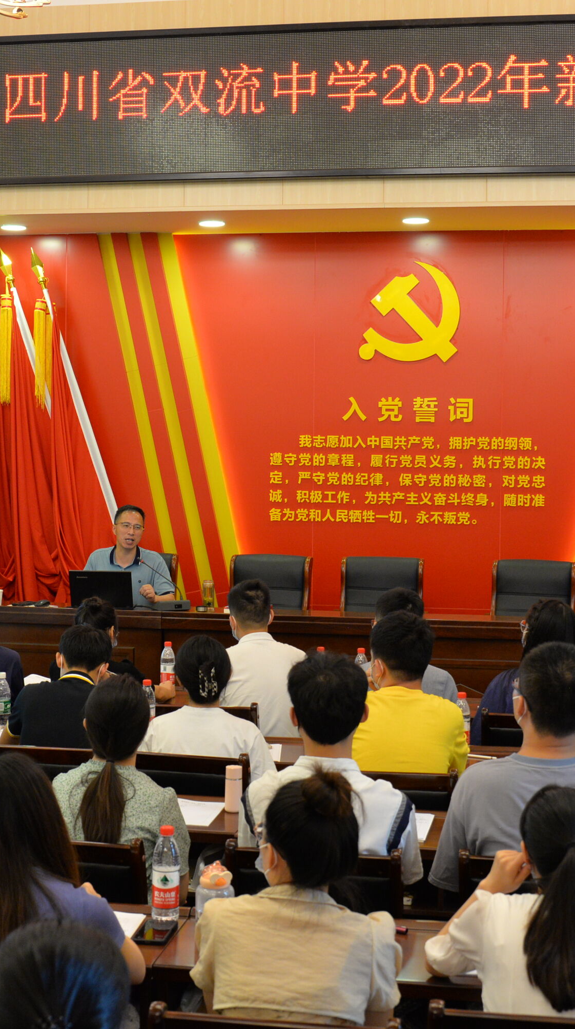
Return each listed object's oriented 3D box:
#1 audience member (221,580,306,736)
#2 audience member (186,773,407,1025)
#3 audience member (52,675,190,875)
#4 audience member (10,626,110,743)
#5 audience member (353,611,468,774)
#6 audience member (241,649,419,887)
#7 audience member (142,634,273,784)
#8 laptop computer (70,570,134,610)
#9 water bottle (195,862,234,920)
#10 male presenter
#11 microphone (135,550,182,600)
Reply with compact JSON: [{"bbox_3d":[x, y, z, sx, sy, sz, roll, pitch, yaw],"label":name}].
[{"bbox_3d":[-0.106,0.949,6.524,0.490,1.350,0.700,1,3,6],"label":"audience member"},{"bbox_3d":[0.035,1.112,2.990,0.450,1.260,0.740,1,3,4],"label":"audience member"},{"bbox_3d":[-0.424,1.063,4.193,0.450,1.284,0.750,1,3,4],"label":"audience member"},{"bbox_3d":[-0.702,1.009,5.302,0.490,1.286,0.750,1,3,4],"label":"audience member"},{"bbox_3d":[0.390,0.997,5.049,0.480,1.358,0.750,1,3,3],"label":"audience member"},{"bbox_3d":[0.143,1.023,4.054,0.480,1.340,0.760,1,3,10],"label":"audience member"},{"bbox_3d":[-0.249,1.044,5.446,0.480,1.260,0.700,1,3,5],"label":"audience member"},{"bbox_3d":[-1.080,0.434,8.698,0.365,0.225,0.300,1,3,10],"label":"laptop computer"},{"bbox_3d":[-0.172,0.917,3.602,0.091,0.172,0.091,0,3,0],"label":"water bottle"},{"bbox_3d":[-0.913,0.586,8.364,0.520,1.264,0.750,1,3,5],"label":"male presenter"},{"bbox_3d":[-0.741,0.370,8.657,0.310,0.290,0.100,3,3,40],"label":"microphone"}]

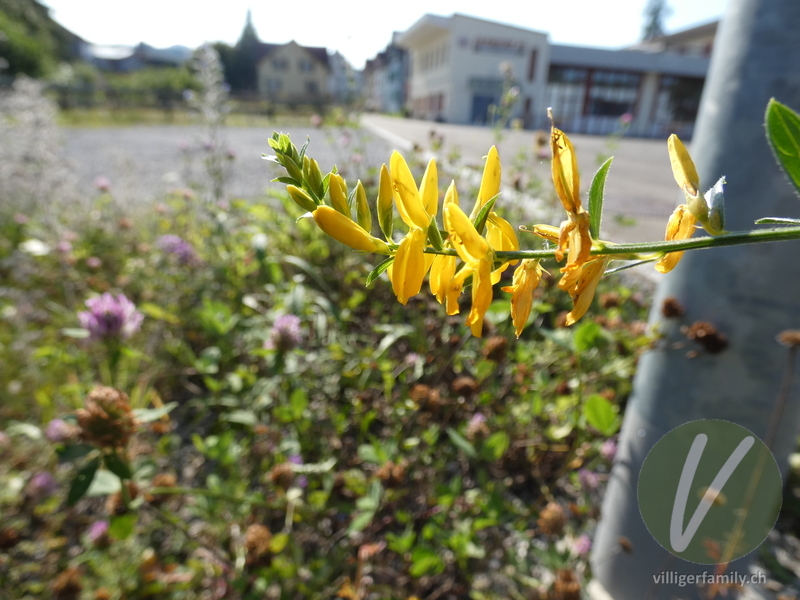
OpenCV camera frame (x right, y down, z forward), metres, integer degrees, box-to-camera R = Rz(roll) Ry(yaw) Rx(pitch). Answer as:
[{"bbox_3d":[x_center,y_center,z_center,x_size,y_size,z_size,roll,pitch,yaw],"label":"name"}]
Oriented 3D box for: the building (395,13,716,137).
[{"bbox_3d":[14.048,-22.189,46.650,25.000,8.000,16.000,-2,23,-9],"label":"building"}]

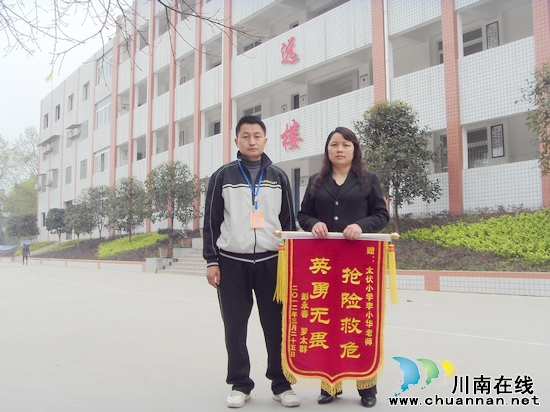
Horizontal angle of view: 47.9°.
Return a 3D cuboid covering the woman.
[{"bbox_3d":[0.396,0.332,3.632,0.530,1.605,0.360,0,-4,3],"label":"woman"}]

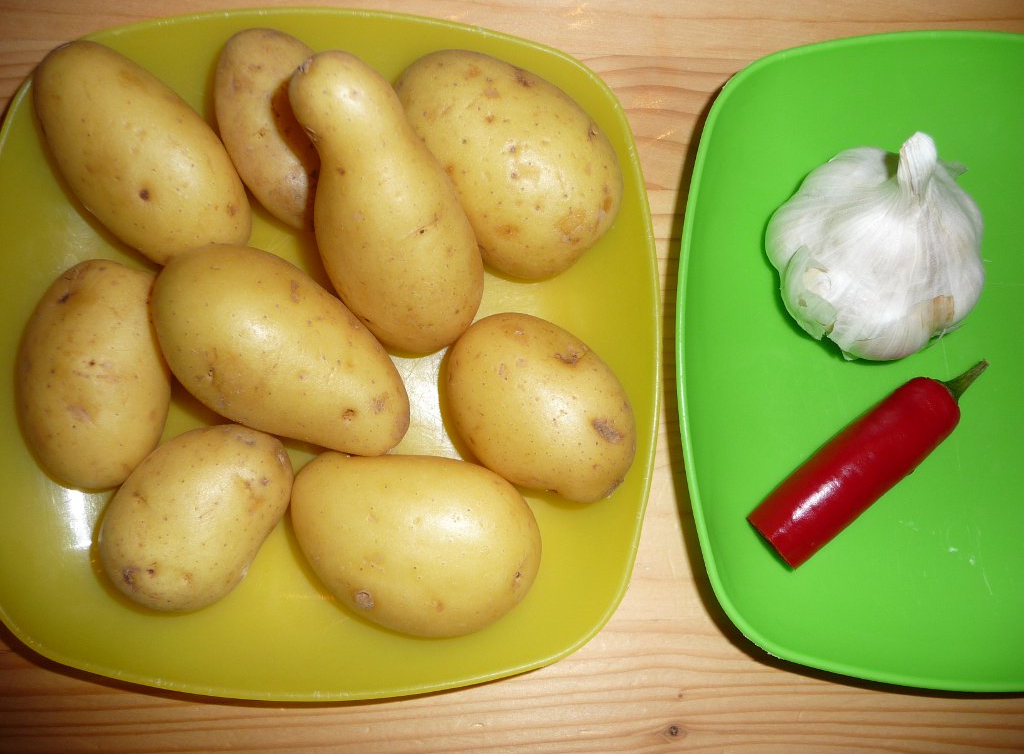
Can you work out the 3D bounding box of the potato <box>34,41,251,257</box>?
[{"bbox_3d":[-0.102,-0.061,0.229,0.039,0.037,0.070,-40,97,-5],"label":"potato"}]

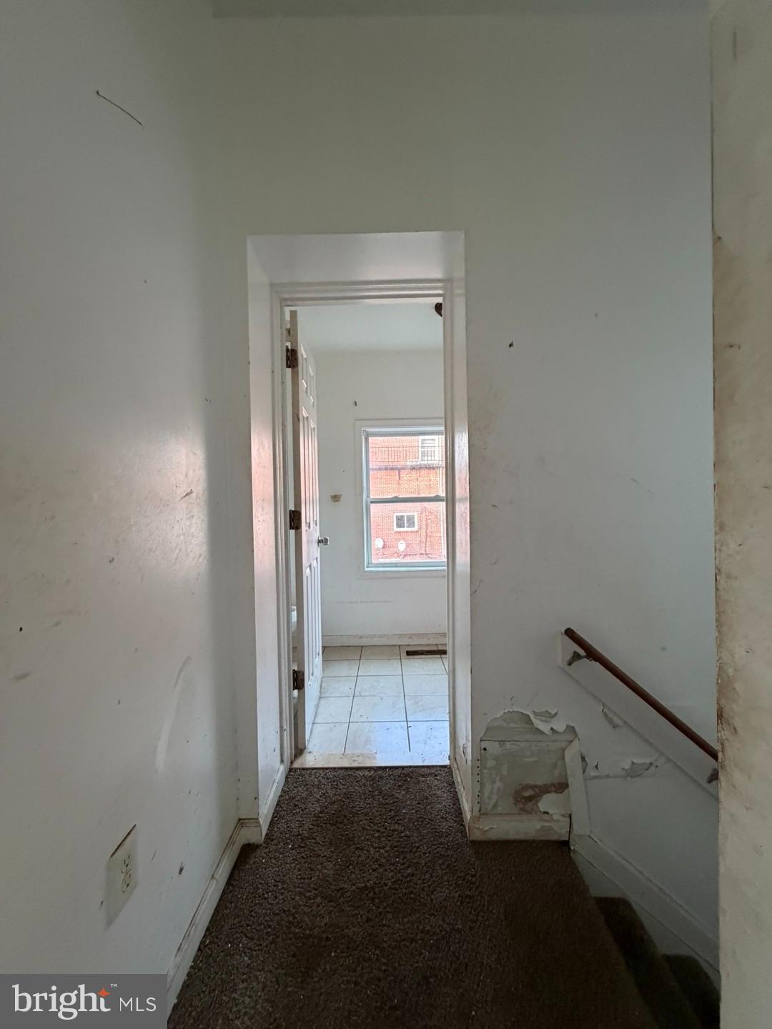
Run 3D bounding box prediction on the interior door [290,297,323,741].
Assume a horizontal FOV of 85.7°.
[{"bbox_3d":[-0.428,0.073,2.291,0.037,2.030,0.710,-1,0,-3],"label":"interior door"}]

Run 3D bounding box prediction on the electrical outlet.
[{"bbox_3d":[-0.498,0.683,0.794,0.010,0.121,0.083,-1,0,0],"label":"electrical outlet"}]

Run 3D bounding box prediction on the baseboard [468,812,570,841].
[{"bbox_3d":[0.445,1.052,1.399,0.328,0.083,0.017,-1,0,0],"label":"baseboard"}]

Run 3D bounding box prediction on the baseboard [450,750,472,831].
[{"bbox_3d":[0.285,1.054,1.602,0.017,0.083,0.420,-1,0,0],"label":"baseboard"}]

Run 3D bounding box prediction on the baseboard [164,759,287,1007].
[{"bbox_3d":[-0.456,1.070,1.357,0.082,0.083,0.910,-1,0,0],"label":"baseboard"}]

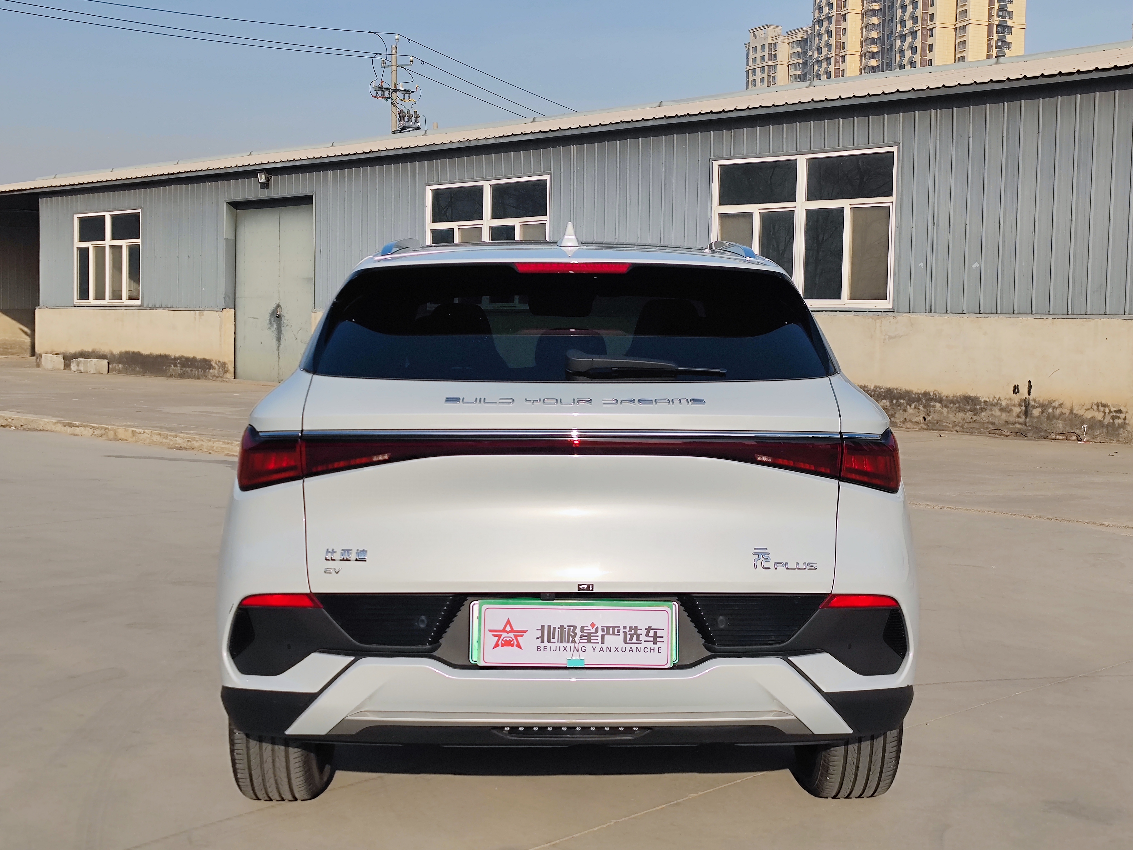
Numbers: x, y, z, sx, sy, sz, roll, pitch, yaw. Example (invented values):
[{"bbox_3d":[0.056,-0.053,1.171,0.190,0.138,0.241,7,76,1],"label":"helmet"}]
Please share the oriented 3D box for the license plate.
[{"bbox_3d":[0.018,0.480,2.860,0.482,0.150,0.020,0,5,-2],"label":"license plate"}]

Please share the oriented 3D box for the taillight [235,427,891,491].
[{"bbox_3d":[0.015,0.083,2.875,1.567,0.160,0.190,0,5,-2],"label":"taillight"}]

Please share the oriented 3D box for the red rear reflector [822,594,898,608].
[{"bbox_3d":[0.673,0.401,2.858,0.225,0.043,0.086,-1,5,-14],"label":"red rear reflector"}]

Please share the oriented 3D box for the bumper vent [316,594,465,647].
[{"bbox_3d":[-0.400,0.443,2.853,0.334,0.123,0.072,0,5,-2],"label":"bumper vent"}]

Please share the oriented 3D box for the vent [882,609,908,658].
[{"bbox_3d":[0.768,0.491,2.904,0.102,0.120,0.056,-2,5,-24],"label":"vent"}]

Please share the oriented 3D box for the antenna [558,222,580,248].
[{"bbox_3d":[0.005,-0.494,3.261,0.061,0.066,0.150,0,5,-2],"label":"antenna"}]

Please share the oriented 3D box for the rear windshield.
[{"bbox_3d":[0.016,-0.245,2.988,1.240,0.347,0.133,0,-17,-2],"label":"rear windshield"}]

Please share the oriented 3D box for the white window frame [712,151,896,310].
[{"bbox_3d":[2.776,-2.314,14.878,2.489,1.827,0.120,5,6,38],"label":"white window frame"}]

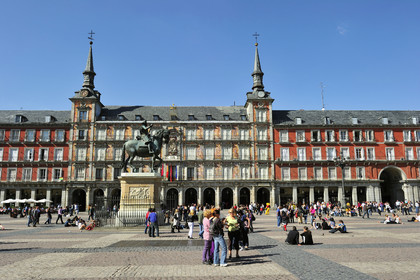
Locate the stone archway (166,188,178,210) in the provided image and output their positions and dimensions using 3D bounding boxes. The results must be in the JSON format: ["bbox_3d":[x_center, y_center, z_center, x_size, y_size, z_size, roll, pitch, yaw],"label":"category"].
[{"bbox_3d":[-7.407,11.857,74.430,2.510,4.480,1.000,0,-9,-1],"label":"stone archway"}]

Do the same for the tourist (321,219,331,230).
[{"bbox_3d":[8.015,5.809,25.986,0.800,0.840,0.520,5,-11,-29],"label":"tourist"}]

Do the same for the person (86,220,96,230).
[{"bbox_3d":[-8.396,5.971,26.503,0.850,0.720,0.520,4,-10,-25],"label":"person"}]

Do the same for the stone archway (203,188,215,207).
[{"bbox_3d":[-0.128,11.541,73.442,2.390,4.590,0.900,0,-9,-2],"label":"stone archway"}]

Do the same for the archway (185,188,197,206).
[{"bbox_3d":[-3.743,11.861,74.505,2.510,4.470,1.000,0,-9,-1],"label":"archway"}]

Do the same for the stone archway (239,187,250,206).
[{"bbox_3d":[6.890,11.579,73.685,2.370,4.600,0.900,0,-9,-2],"label":"stone archway"}]

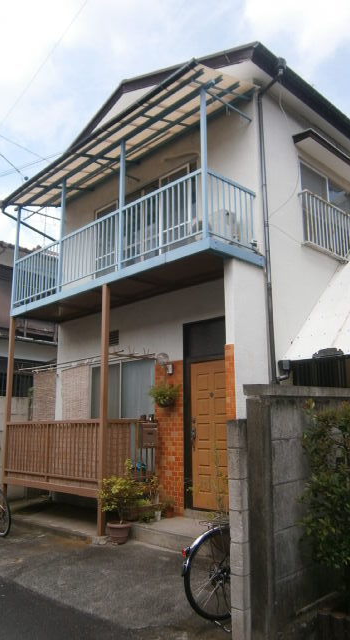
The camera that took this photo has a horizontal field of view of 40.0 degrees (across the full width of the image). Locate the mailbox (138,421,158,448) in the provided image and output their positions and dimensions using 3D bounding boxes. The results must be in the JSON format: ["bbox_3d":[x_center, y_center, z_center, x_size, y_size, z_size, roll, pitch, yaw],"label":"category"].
[{"bbox_3d":[-0.384,1.662,6.951,0.280,0.360,0.150,12,-17,-44],"label":"mailbox"}]

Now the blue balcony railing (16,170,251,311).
[{"bbox_3d":[-1.027,-0.971,7.841,1.060,0.930,4.950,12,-17,-44],"label":"blue balcony railing"}]

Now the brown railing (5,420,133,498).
[{"bbox_3d":[-1.764,2.127,7.642,0.620,1.040,2.920,12,-17,-44],"label":"brown railing"}]

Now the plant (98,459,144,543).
[{"bbox_3d":[-0.719,2.366,6.321,0.500,1.060,0.530,-1,-12,0],"label":"plant"}]

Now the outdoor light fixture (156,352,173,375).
[{"bbox_3d":[-0.148,0.651,7.254,0.240,0.310,0.180,12,-17,-44],"label":"outdoor light fixture"}]

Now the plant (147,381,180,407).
[{"bbox_3d":[-0.161,1.103,7.143,0.310,0.370,0.400,12,-17,-44],"label":"plant"}]

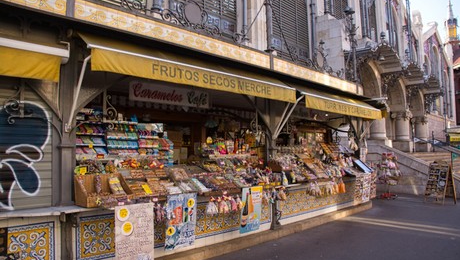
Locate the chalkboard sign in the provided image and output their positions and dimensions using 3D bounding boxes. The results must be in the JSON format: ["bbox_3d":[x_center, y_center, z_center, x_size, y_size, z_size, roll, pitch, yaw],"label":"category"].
[{"bbox_3d":[6.363,1.594,10.405,0.450,1.250,0.680,0,-4,-12],"label":"chalkboard sign"}]

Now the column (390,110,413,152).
[{"bbox_3d":[8.234,0.060,16.455,0.770,1.970,0.770,3,-6,-45],"label":"column"}]

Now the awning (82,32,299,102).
[{"bbox_3d":[-0.310,-0.812,5.103,3.760,0.560,0.470,3,-6,-45],"label":"awning"}]

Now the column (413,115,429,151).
[{"bbox_3d":[10.157,0.233,18.264,0.770,1.970,0.770,3,-6,-45],"label":"column"}]

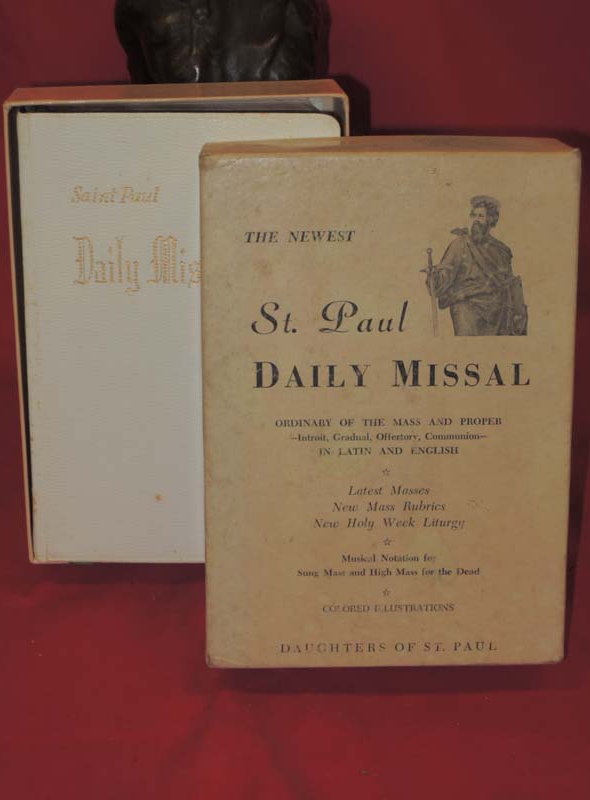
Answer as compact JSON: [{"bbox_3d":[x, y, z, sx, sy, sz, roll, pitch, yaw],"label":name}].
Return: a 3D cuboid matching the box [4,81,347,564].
[{"bbox_3d":[-0.041,-0.028,0.656,0.118,0.169,0.050,-2,15,-3],"label":"box"}]

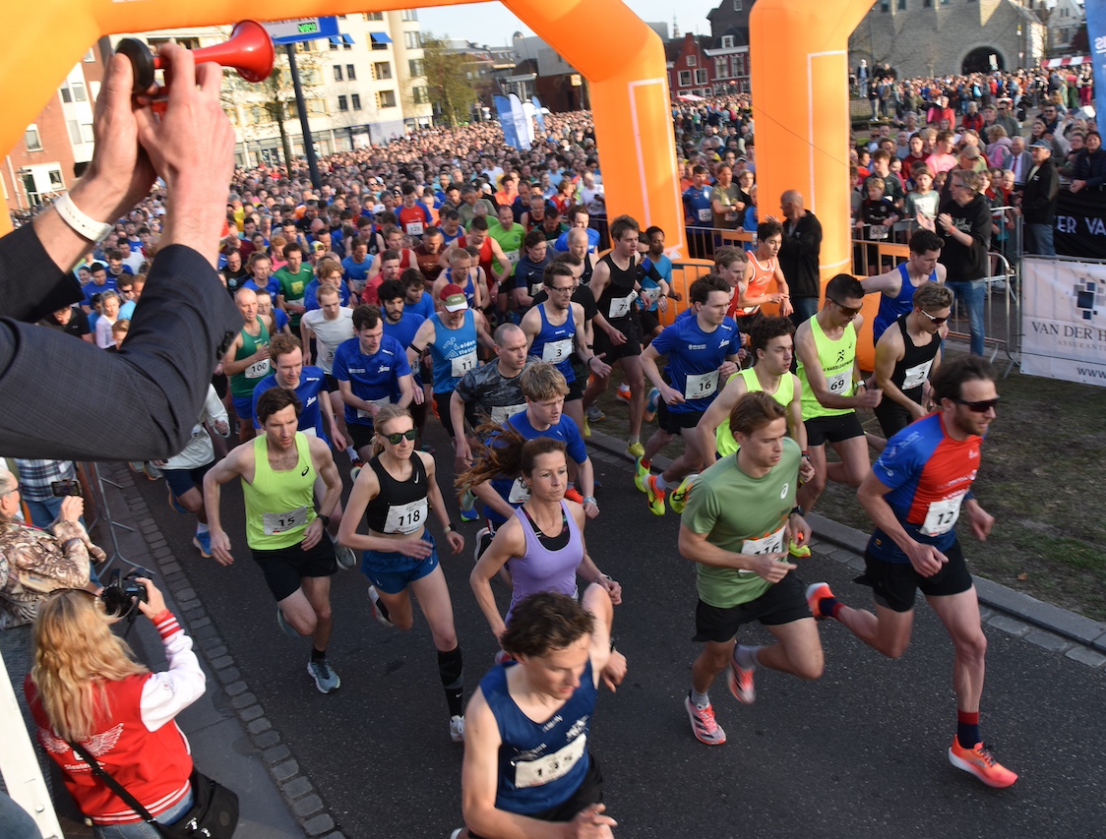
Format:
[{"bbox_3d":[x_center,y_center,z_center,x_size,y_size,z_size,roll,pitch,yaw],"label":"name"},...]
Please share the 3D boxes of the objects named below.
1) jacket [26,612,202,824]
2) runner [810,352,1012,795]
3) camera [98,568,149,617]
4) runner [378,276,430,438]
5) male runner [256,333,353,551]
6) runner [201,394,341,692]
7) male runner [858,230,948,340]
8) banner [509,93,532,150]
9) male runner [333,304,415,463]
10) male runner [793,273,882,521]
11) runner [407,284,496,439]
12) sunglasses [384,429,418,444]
[{"bbox_3d":[-1.275,0.877,2.841,0.540,0.600,0.450,-1,19,11],"label":"jacket"},{"bbox_3d":[1.415,0.565,3.833,0.620,1.790,1.020,-19,21,-32],"label":"runner"},{"bbox_3d":[-1.376,0.550,3.042,0.140,0.110,0.140,-6,19,-1],"label":"camera"},{"bbox_3d":[-1.055,-0.273,7.259,0.560,1.690,0.650,-13,20,-23],"label":"runner"},{"bbox_3d":[-1.505,0.255,5.895,0.600,1.680,0.680,-16,22,-26],"label":"male runner"},{"bbox_3d":[-1.216,0.611,4.705,0.640,1.670,0.800,-13,20,-21],"label":"runner"},{"bbox_3d":[2.368,-0.458,6.514,0.650,1.720,0.850,-20,24,-36],"label":"male runner"},{"bbox_3d":[-0.760,-7.343,26.001,0.600,3.000,0.080,-10,19,-14],"label":"banner"},{"bbox_3d":[-1.097,0.103,6.211,0.620,1.790,0.800,-16,20,-25],"label":"male runner"},{"bbox_3d":[1.638,0.025,5.420,0.580,1.770,0.800,-17,21,-28],"label":"male runner"},{"bbox_3d":[-0.682,-0.193,6.936,0.620,1.680,0.700,-14,21,-25],"label":"runner"},{"bbox_3d":[-0.636,0.065,3.900,0.145,0.050,0.140,-16,21,-28],"label":"sunglasses"}]

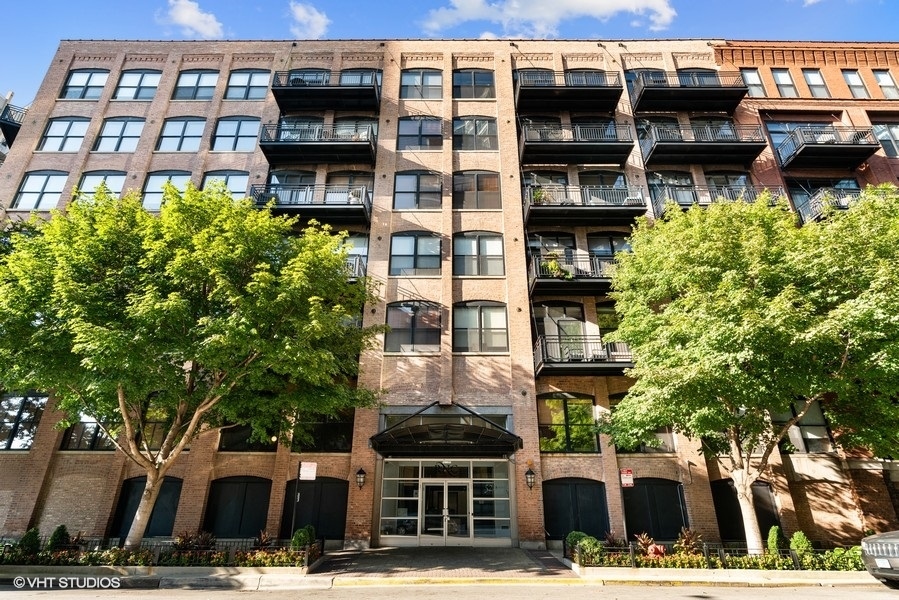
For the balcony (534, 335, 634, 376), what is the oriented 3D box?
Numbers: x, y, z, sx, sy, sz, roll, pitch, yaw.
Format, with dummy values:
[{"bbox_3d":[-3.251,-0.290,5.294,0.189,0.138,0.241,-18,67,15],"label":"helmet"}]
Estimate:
[{"bbox_3d":[6.163,2.233,17.822,5.091,1.278,1.380,0,-23,0],"label":"balcony"}]

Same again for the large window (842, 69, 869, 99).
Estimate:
[{"bbox_3d":[21.622,-11.493,23.896,0.903,2.089,0.150,0,-23,0],"label":"large window"}]

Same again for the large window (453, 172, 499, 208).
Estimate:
[{"bbox_3d":[1.360,-5.448,22.126,2.356,2.356,0.180,0,-23,0],"label":"large window"}]

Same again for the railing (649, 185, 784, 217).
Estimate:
[{"bbox_3d":[12.332,-4.342,20.566,5.247,1.058,1.380,0,-23,0],"label":"railing"}]

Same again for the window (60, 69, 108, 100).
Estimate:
[{"bbox_3d":[-20.474,-12.083,25.378,2.326,2.279,0.200,0,-23,1],"label":"window"}]

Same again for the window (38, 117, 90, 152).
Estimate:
[{"bbox_3d":[-20.487,-8.820,24.018,2.326,2.310,0.200,0,-23,1],"label":"window"}]

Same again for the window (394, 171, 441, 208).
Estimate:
[{"bbox_3d":[-1.468,-5.250,21.361,2.246,2.229,0.200,0,-23,1],"label":"window"}]

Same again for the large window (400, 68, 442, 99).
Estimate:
[{"bbox_3d":[-1.498,-11.564,24.010,2.310,2.207,0.150,0,-23,0],"label":"large window"}]

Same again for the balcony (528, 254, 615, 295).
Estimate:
[{"bbox_3d":[6.190,-1.046,19.564,5.152,1.285,1.480,0,-23,1],"label":"balcony"}]

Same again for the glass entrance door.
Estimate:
[{"bbox_3d":[-0.119,7.664,16.144,1.839,2.113,0.100,0,-23,0],"label":"glass entrance door"}]

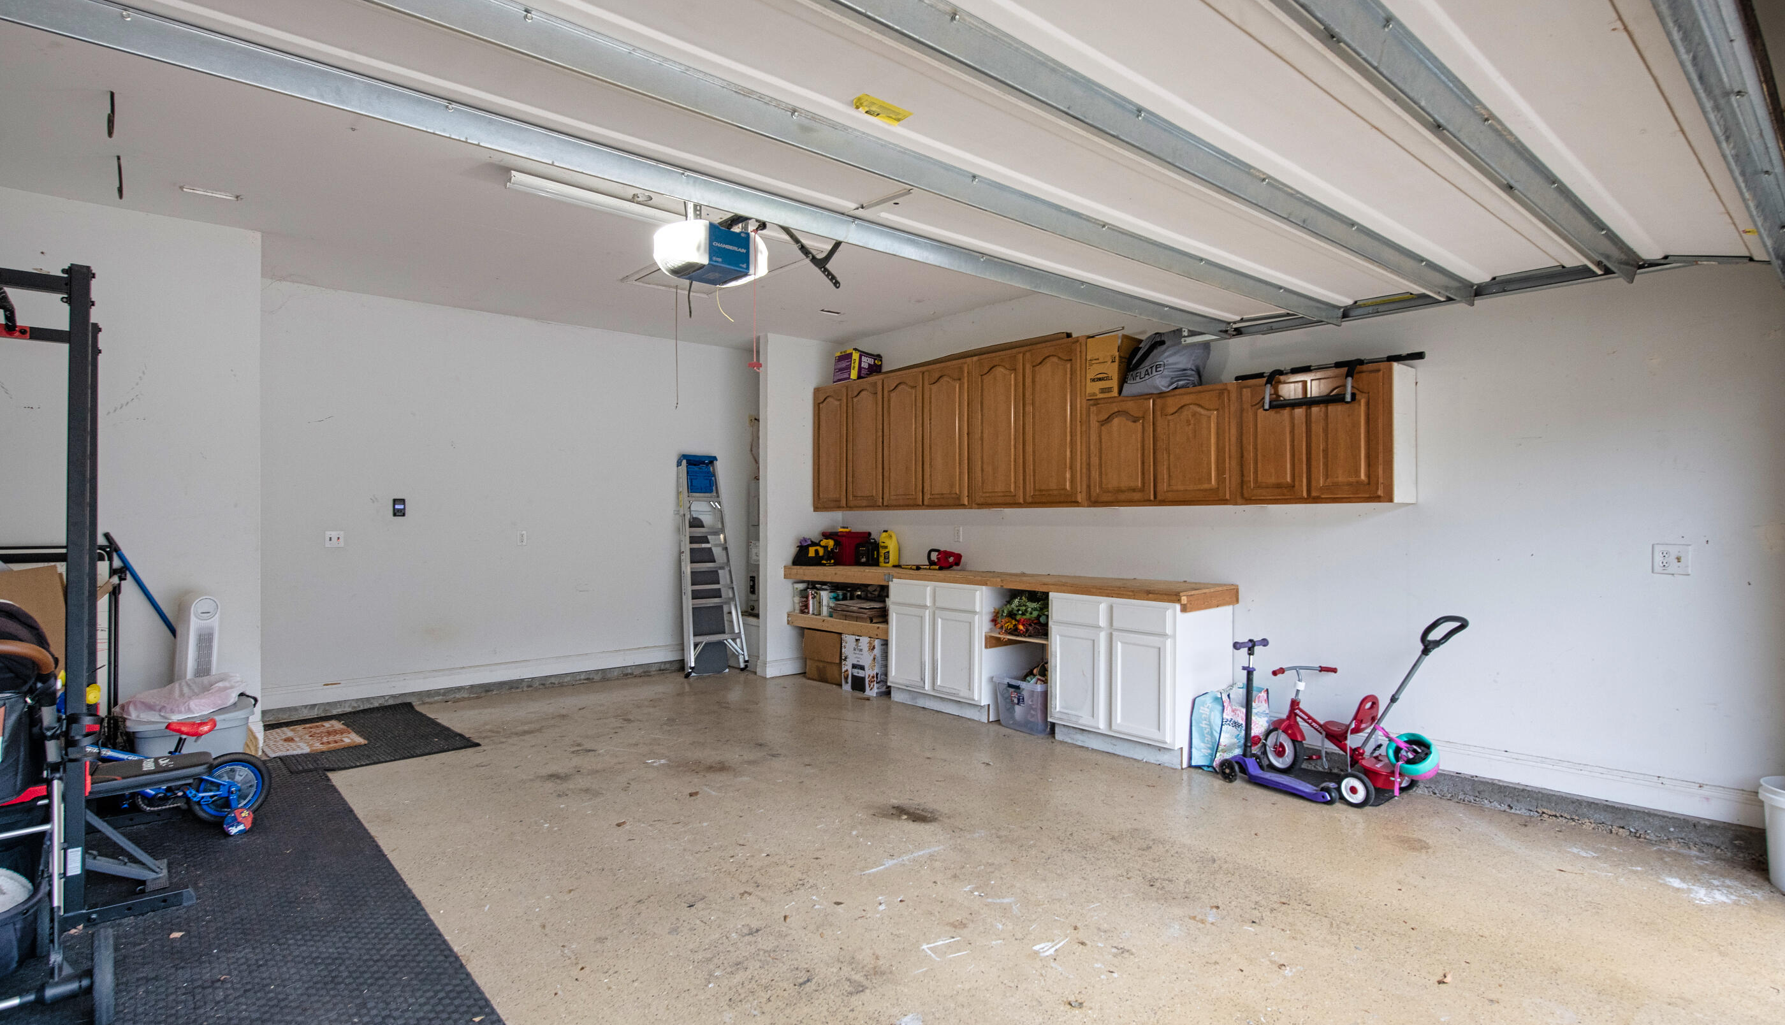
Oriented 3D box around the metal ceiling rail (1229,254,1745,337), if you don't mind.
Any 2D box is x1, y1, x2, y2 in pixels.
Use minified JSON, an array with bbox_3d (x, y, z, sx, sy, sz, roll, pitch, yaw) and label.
[{"bbox_3d":[2.410,-0.931,3.806,0.075,0.085,2.050,0,-1,-42],"label":"metal ceiling rail"}]

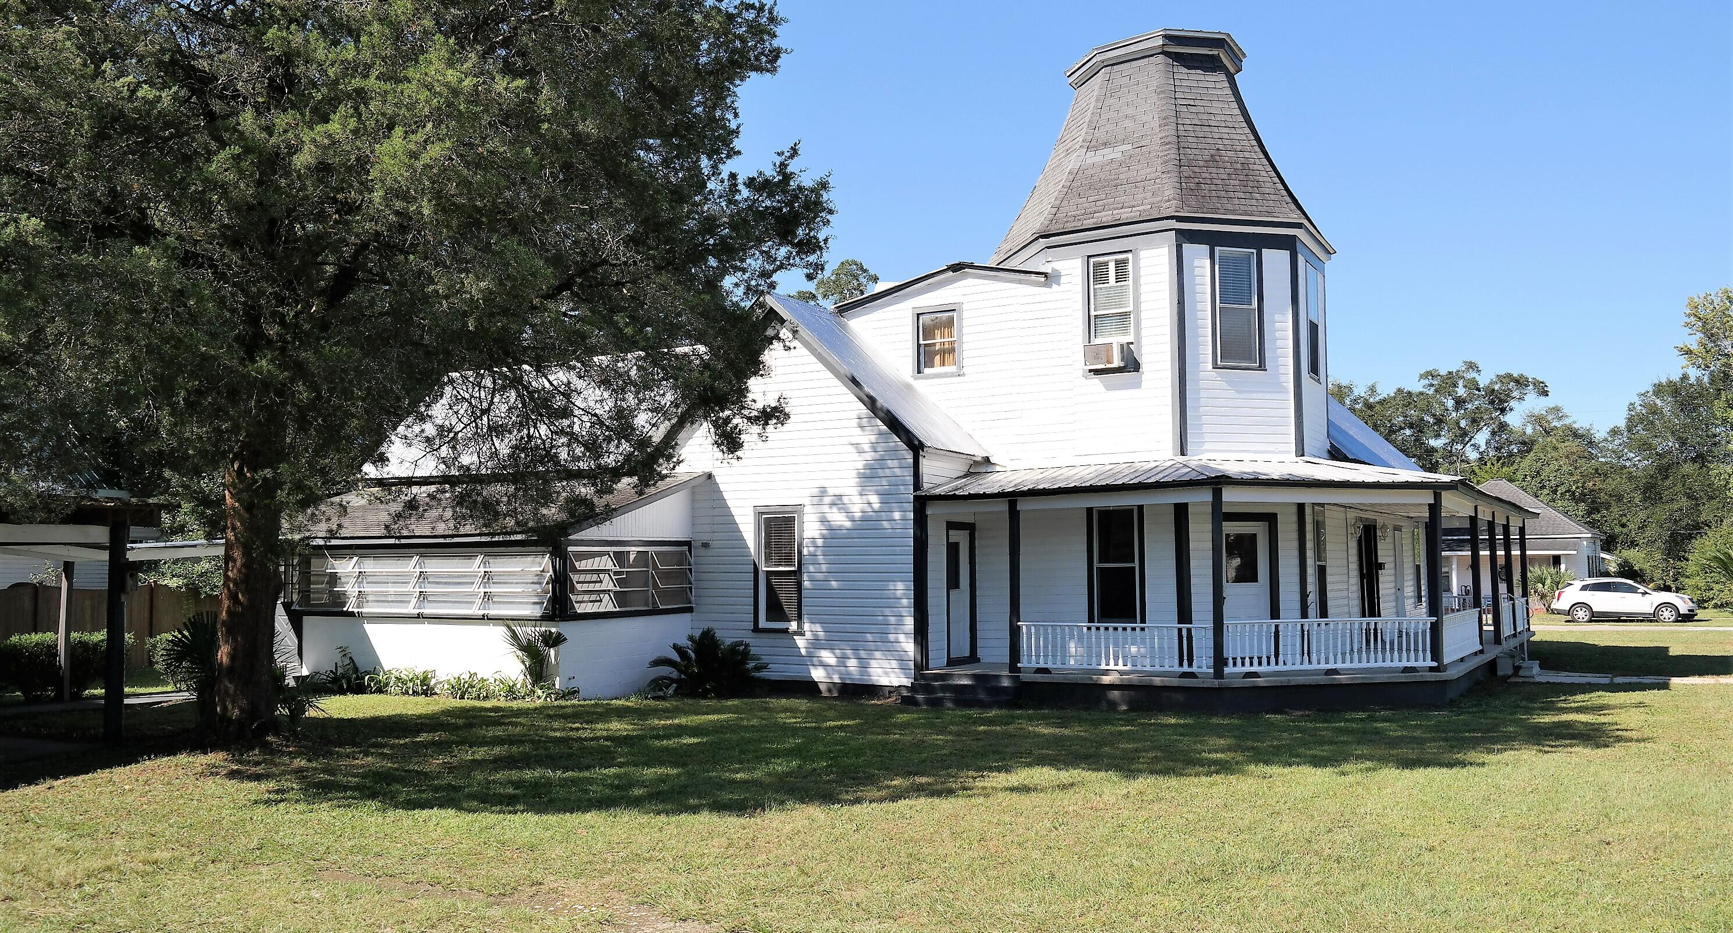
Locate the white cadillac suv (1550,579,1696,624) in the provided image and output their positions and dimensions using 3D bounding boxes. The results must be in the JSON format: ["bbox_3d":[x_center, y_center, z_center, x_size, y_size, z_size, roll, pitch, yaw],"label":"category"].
[{"bbox_3d":[28.650,5.054,49.323,4.830,1.670,1.910,-2,-5,25],"label":"white cadillac suv"}]

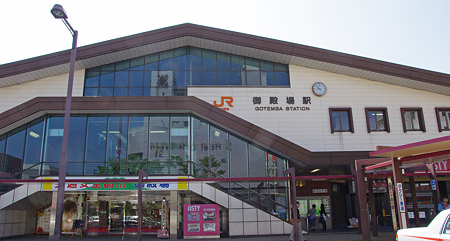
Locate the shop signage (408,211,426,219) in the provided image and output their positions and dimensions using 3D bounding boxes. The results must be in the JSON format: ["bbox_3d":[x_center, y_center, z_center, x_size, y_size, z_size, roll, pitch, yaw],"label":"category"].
[{"bbox_3d":[11.637,5.750,20.405,1.089,0.395,0.040,0,-14,-3],"label":"shop signage"}]

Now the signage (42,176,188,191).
[{"bbox_3d":[-5.729,3.297,17.556,7.444,0.770,0.100,0,-14,-3],"label":"signage"}]

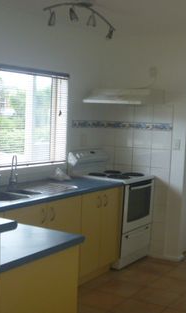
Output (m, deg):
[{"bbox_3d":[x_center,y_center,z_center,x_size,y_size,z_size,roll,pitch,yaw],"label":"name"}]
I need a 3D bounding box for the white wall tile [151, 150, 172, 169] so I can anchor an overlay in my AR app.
[{"bbox_3d":[0.713,0.029,4.823,0.224,0.202,0.010,5,6,33],"label":"white wall tile"}]

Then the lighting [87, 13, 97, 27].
[{"bbox_3d":[-0.009,-1.048,3.505,0.070,0.105,0.070,2,5,0],"label":"lighting"}]

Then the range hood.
[{"bbox_3d":[0.327,-0.628,4.735,0.673,0.167,0.510,5,6,33],"label":"range hood"}]

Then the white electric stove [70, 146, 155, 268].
[{"bbox_3d":[0.197,0.500,4.849,0.656,1.157,0.585,5,6,33],"label":"white electric stove"}]

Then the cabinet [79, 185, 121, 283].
[{"bbox_3d":[-0.158,0.666,4.306,0.594,0.788,0.686,5,6,33],"label":"cabinet"}]

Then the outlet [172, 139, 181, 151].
[{"bbox_3d":[0.860,-0.120,4.713,0.084,0.123,0.012,5,6,33],"label":"outlet"}]

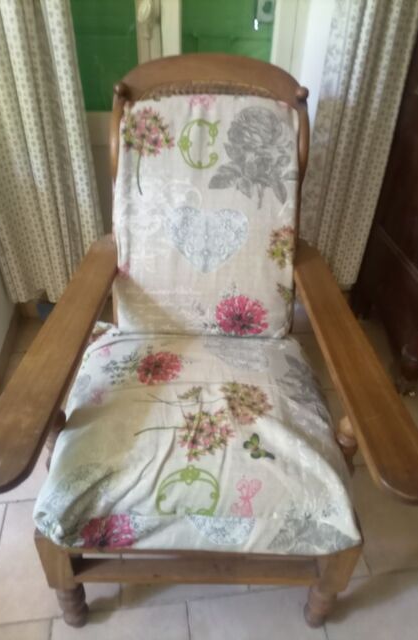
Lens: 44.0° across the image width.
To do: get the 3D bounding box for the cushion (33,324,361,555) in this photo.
[{"bbox_3d":[-0.018,0.233,1.206,0.605,0.142,0.587,1,34,-1],"label":"cushion"}]

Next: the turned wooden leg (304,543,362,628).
[{"bbox_3d":[0.264,0.575,1.151,0.057,0.383,0.057,1,38,-1],"label":"turned wooden leg"}]

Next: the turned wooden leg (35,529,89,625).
[{"bbox_3d":[-0.316,0.564,1.142,0.057,0.383,0.057,1,38,-1],"label":"turned wooden leg"}]

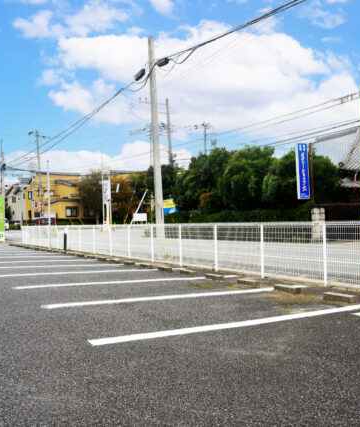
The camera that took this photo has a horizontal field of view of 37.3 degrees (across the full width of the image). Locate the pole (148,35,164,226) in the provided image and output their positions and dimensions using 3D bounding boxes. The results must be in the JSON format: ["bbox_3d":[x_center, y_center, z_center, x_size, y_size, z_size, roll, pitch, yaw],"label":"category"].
[{"bbox_3d":[-0.765,-2.374,18.872,0.280,7.880,0.280,-4,-1,0],"label":"pole"}]

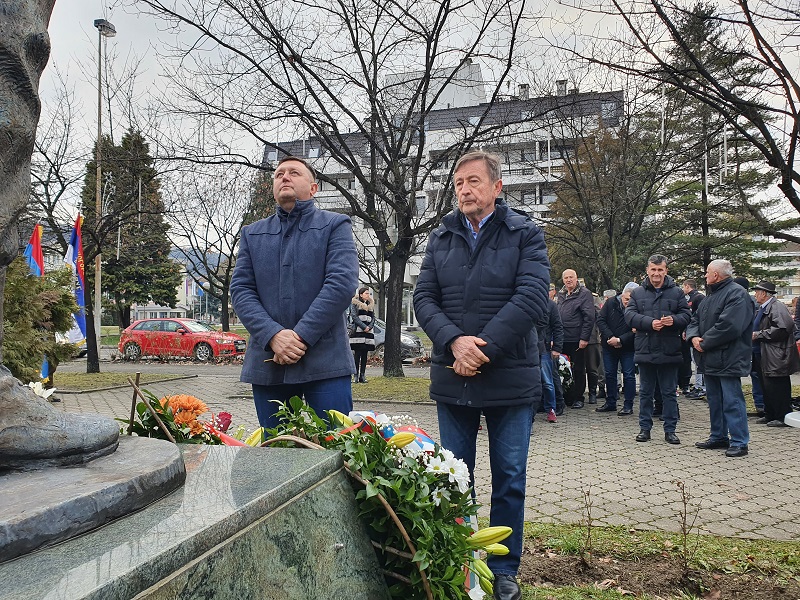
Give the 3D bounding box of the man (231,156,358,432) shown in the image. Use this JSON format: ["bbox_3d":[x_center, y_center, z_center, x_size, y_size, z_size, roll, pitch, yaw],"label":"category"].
[{"bbox_3d":[-0.465,0.265,2.660,0.580,1.800,0.400,0,-2,8],"label":"man"}]

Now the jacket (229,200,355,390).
[{"bbox_3d":[-0.463,-0.035,2.630,0.570,0.820,0.370,0,-2,8],"label":"jacket"}]

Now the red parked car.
[{"bbox_3d":[-7.480,1.360,20.750,4.250,1.420,1.790,0,-2,10],"label":"red parked car"}]

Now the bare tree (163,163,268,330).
[{"bbox_3d":[-8.550,-2.100,28.000,5.200,8.600,5.000,0,-2,0],"label":"bare tree"}]

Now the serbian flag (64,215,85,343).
[{"bbox_3d":[-4.400,-0.280,8.100,0.420,1.750,0.300,1,-2,-20],"label":"serbian flag"}]

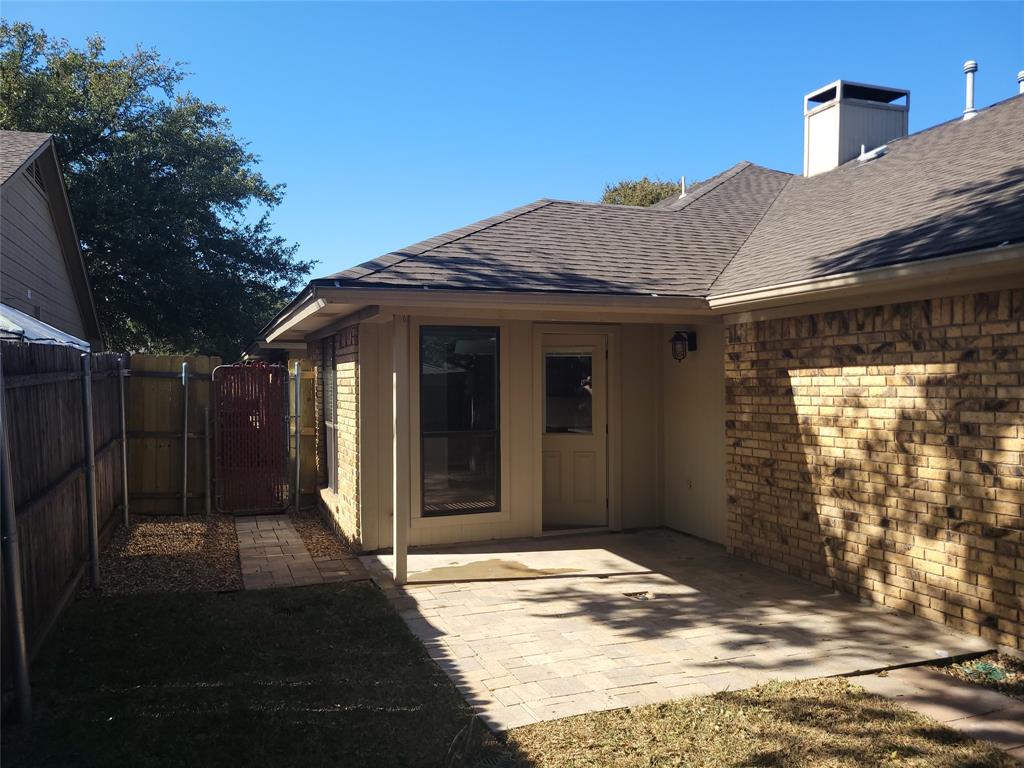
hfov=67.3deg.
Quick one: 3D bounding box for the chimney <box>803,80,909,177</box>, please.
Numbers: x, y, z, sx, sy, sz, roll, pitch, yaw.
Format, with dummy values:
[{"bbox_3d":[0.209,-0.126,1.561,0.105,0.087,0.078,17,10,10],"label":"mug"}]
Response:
[{"bbox_3d":[5.744,-4.113,12.833,1.450,1.420,0.800,0,0,-21],"label":"chimney"}]

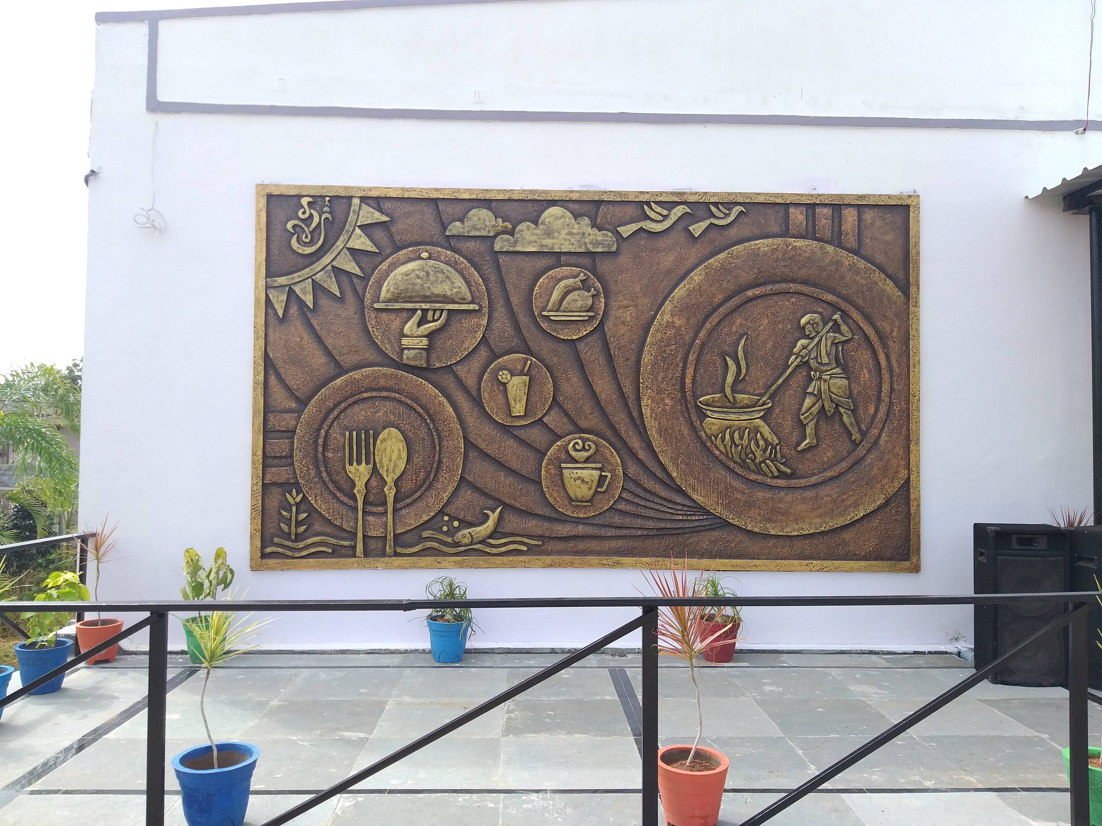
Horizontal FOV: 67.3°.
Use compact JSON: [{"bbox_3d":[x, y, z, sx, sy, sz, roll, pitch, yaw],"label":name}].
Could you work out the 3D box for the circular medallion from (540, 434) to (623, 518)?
[{"bbox_3d":[0.205,0.413,5.472,0.549,0.549,0.050,1,-2,-2],"label":"circular medallion"}]

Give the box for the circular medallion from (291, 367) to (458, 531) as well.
[{"bbox_3d":[-1.129,0.257,5.438,1.111,1.111,0.060,1,-2,-2],"label":"circular medallion"}]

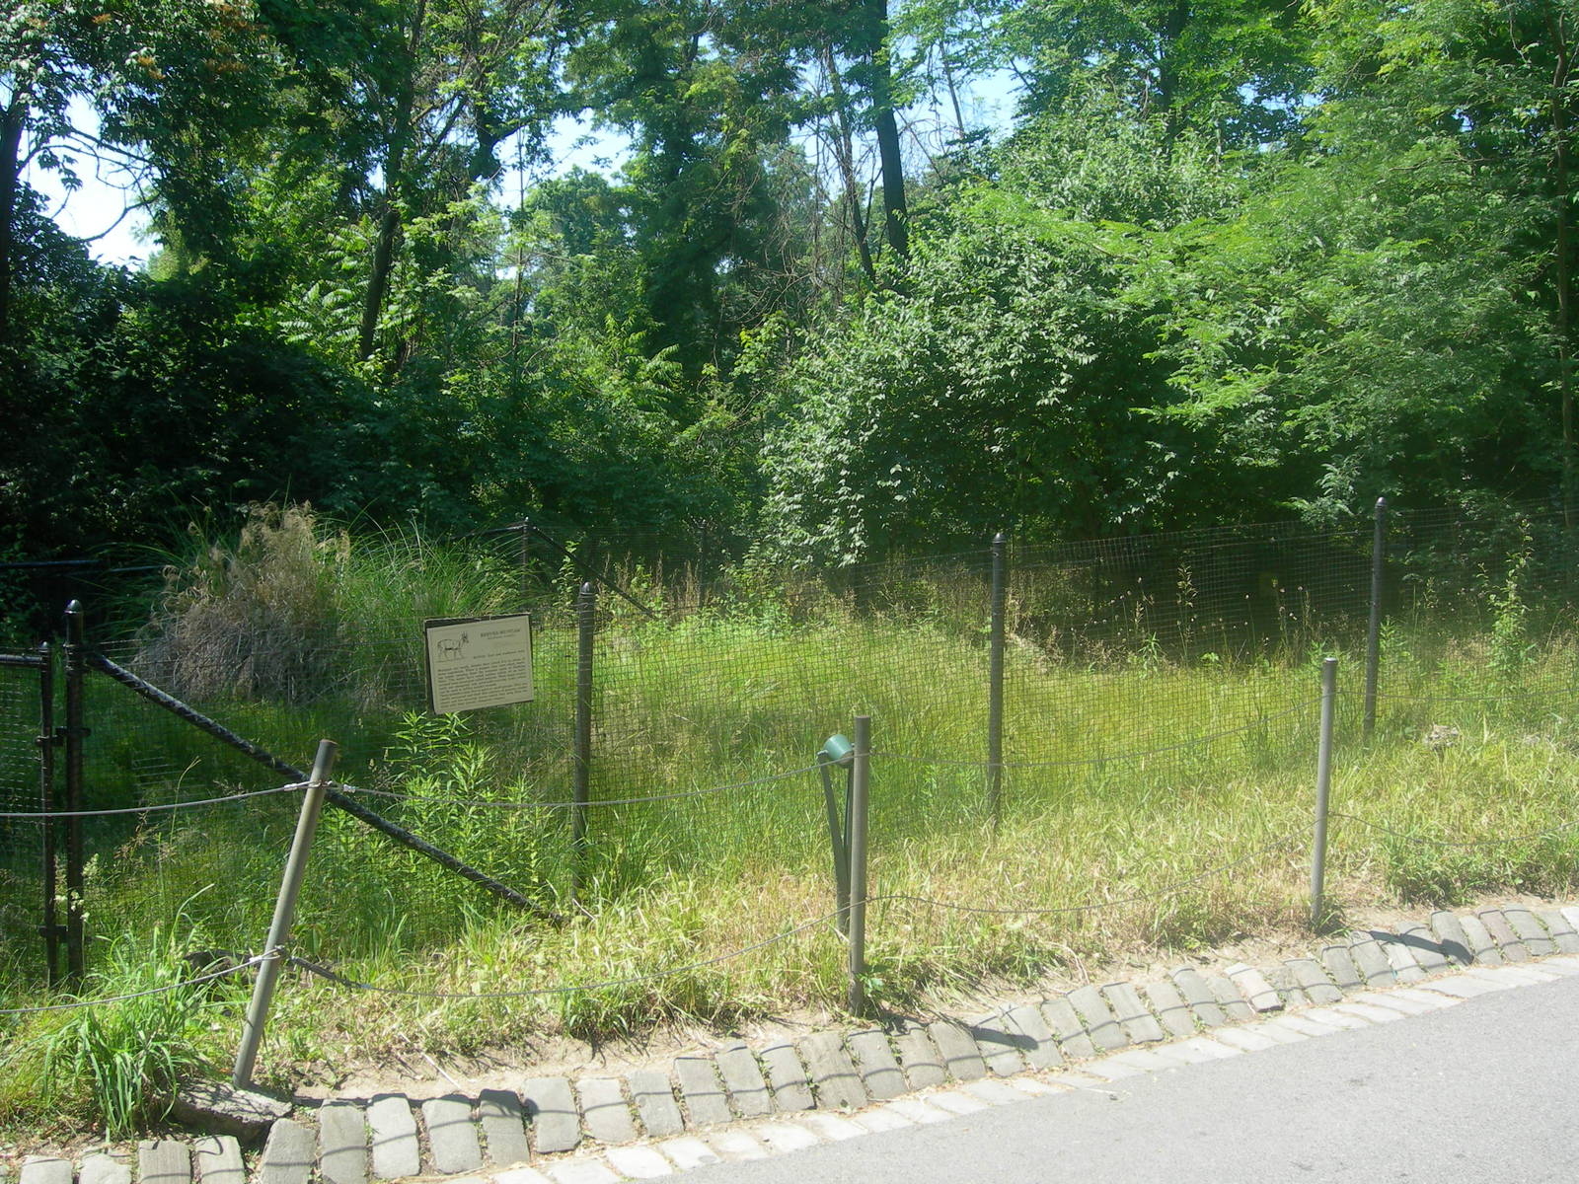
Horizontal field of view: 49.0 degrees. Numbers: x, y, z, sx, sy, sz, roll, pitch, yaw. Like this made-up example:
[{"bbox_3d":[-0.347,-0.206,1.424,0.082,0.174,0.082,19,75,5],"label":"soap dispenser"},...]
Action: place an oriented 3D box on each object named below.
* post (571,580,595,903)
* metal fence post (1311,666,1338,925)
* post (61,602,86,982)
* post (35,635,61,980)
[{"bbox_3d":[-0.710,0.539,5.970,0.052,1.152,0.052,2,4,0],"label":"post"},{"bbox_3d":[1.763,0.664,5.720,0.043,0.888,0.043,2,4,0],"label":"metal fence post"},{"bbox_3d":[-2.171,0.623,5.270,0.052,1.200,0.052,1,4,0],"label":"post"},{"bbox_3d":[-2.278,0.695,5.340,0.039,1.087,0.039,0,4,0],"label":"post"}]

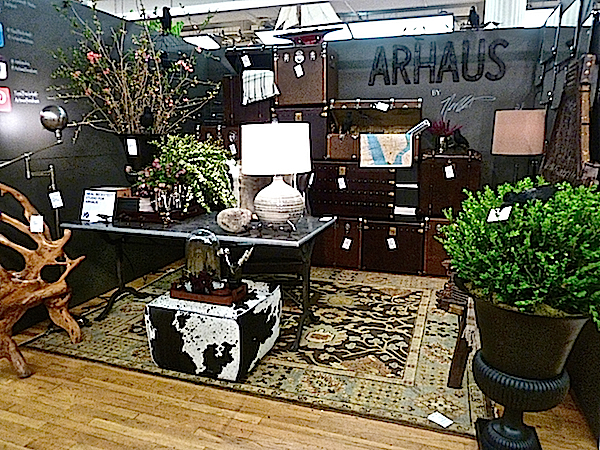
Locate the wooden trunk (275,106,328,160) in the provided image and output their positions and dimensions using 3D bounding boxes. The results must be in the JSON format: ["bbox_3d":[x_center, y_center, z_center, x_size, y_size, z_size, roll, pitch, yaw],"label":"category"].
[{"bbox_3d":[0.077,-0.996,4.748,0.612,0.523,0.480,4,12,18],"label":"wooden trunk"}]

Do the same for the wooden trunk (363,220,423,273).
[{"bbox_3d":[1.059,0.190,4.831,0.659,0.550,0.533,4,12,19],"label":"wooden trunk"}]

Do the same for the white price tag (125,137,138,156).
[{"bbox_3d":[-1.227,-0.569,3.180,0.078,0.122,0.008,-1,11,-3],"label":"white price tag"}]

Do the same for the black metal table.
[{"bbox_3d":[-0.728,0.350,3.326,1.807,0.783,0.871,4,12,18],"label":"black metal table"}]

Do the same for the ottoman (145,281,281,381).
[{"bbox_3d":[-0.534,0.638,2.842,0.640,0.375,0.590,4,12,21],"label":"ottoman"}]

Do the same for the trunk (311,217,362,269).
[{"bbox_3d":[0.450,0.141,5.012,0.614,0.579,0.533,4,12,19],"label":"trunk"}]

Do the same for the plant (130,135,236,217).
[{"bbox_3d":[-0.846,-0.367,3.282,0.680,0.590,0.500,4,12,18],"label":"plant"}]

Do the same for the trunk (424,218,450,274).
[{"bbox_3d":[1.587,0.196,4.472,0.580,0.610,0.480,4,12,18],"label":"trunk"}]

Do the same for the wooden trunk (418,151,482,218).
[{"bbox_3d":[1.589,-0.420,4.604,0.565,0.652,0.504,4,12,19],"label":"wooden trunk"}]

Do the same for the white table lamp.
[{"bbox_3d":[-0.179,-0.400,3.402,0.541,0.772,0.541,0,12,0],"label":"white table lamp"}]

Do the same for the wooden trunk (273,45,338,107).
[{"bbox_3d":[0.100,-1.648,4.888,0.583,0.602,0.533,4,12,19],"label":"wooden trunk"}]

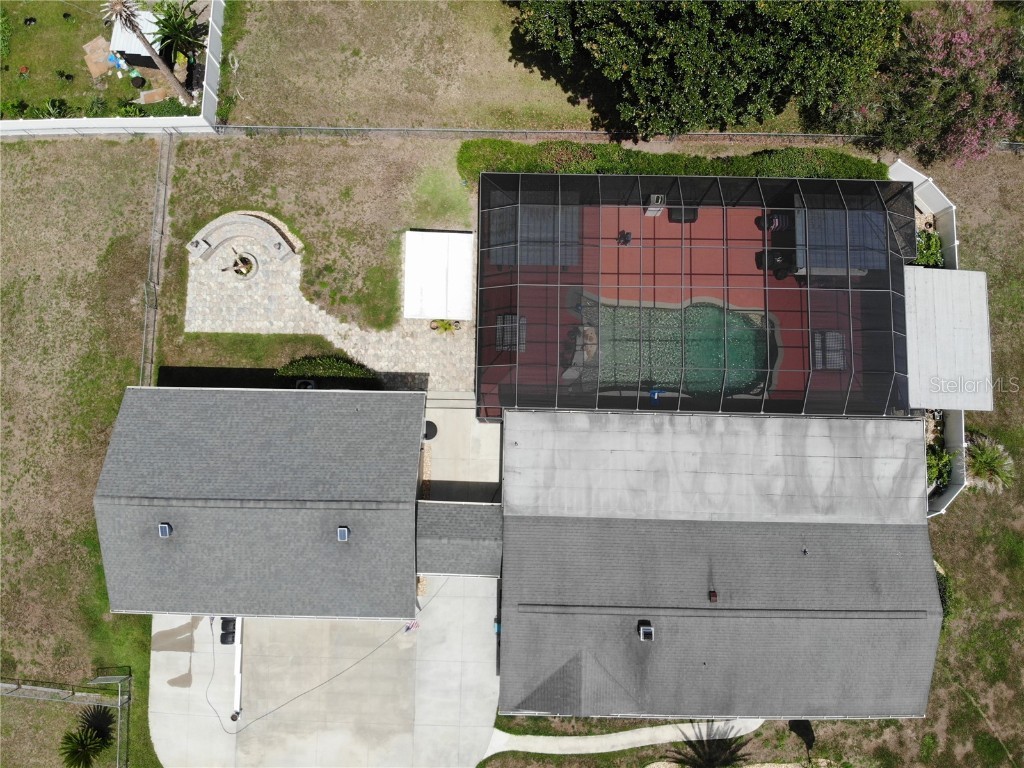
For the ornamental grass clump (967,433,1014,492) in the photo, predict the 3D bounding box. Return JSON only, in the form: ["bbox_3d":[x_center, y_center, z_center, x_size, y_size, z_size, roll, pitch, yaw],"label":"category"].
[{"bbox_3d":[23.627,4.009,35.434,2.400,1.250,2.500,1,84,-1],"label":"ornamental grass clump"}]

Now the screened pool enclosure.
[{"bbox_3d":[9.690,-4.519,38.400,22.900,4.600,12.600,1,83,1],"label":"screened pool enclosure"}]

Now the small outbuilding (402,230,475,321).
[{"bbox_3d":[-3.981,-5.809,39.863,3.700,2.200,4.800,1,83,1],"label":"small outbuilding"}]

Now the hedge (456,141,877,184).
[{"bbox_3d":[9.202,-12.536,40.891,24.400,1.500,2.600,1,83,1],"label":"hedge"}]

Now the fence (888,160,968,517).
[{"bbox_3d":[23.150,-2.582,39.481,3.100,1.800,19.800,1,83,1],"label":"fence"}]

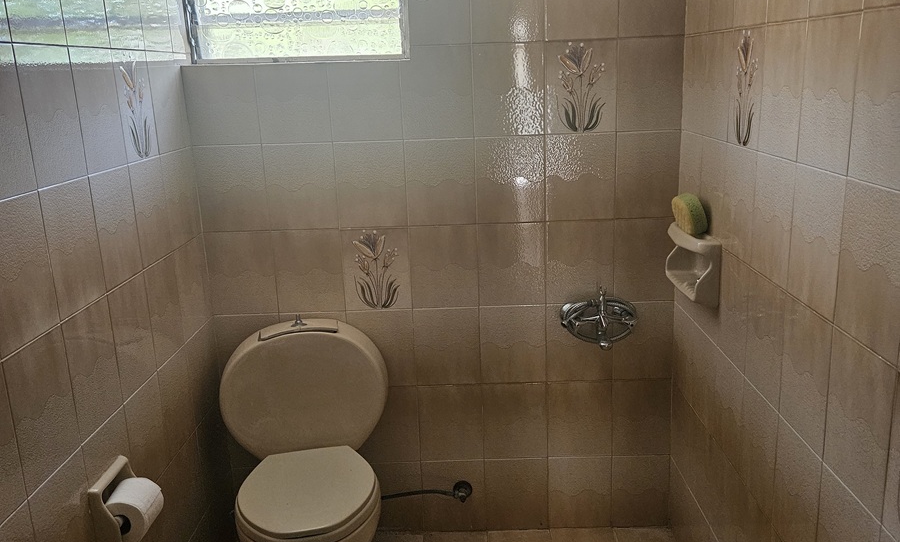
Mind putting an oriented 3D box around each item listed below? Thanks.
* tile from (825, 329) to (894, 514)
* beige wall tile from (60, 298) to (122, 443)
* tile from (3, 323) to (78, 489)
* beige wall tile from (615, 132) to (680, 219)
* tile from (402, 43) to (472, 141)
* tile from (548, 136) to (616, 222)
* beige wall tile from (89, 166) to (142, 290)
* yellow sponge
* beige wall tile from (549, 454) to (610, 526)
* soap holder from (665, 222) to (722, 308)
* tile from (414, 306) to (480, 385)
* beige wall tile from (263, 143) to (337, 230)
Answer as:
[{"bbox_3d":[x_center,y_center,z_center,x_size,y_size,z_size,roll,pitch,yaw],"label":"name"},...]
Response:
[{"bbox_3d":[0.660,0.238,1.279,0.010,0.251,0.200,-2,14,1],"label":"tile"},{"bbox_3d":[-0.737,0.199,1.643,0.010,0.250,0.199,-2,14,1],"label":"beige wall tile"},{"bbox_3d":[-0.738,0.248,1.445,0.010,0.251,0.200,-2,14,1],"label":"tile"},{"bbox_3d":[0.564,-0.276,2.272,0.181,0.250,0.010,-2,14,1],"label":"beige wall tile"},{"bbox_3d":[-0.035,-0.497,2.216,0.200,0.252,0.012,-2,16,1],"label":"tile"},{"bbox_3d":[0.377,-0.271,2.289,0.200,0.251,0.010,-2,14,1],"label":"tile"},{"bbox_3d":[-0.741,-0.096,1.768,0.010,0.250,0.199,-2,14,1],"label":"beige wall tile"},{"bbox_3d":[0.608,-0.140,2.026,0.045,0.090,0.110,-5,15,-12],"label":"yellow sponge"},{"bbox_3d":[0.412,0.704,2.543,0.200,0.256,0.012,-2,16,1],"label":"beige wall tile"},{"bbox_3d":[0.617,-0.013,2.035,0.088,0.165,0.184,-2,14,1],"label":"soap holder"},{"bbox_3d":[-0.007,0.231,2.411,0.199,0.250,0.010,-2,14,1],"label":"tile"},{"bbox_3d":[-0.425,-0.241,2.293,0.200,0.252,0.012,-2,16,1],"label":"beige wall tile"}]

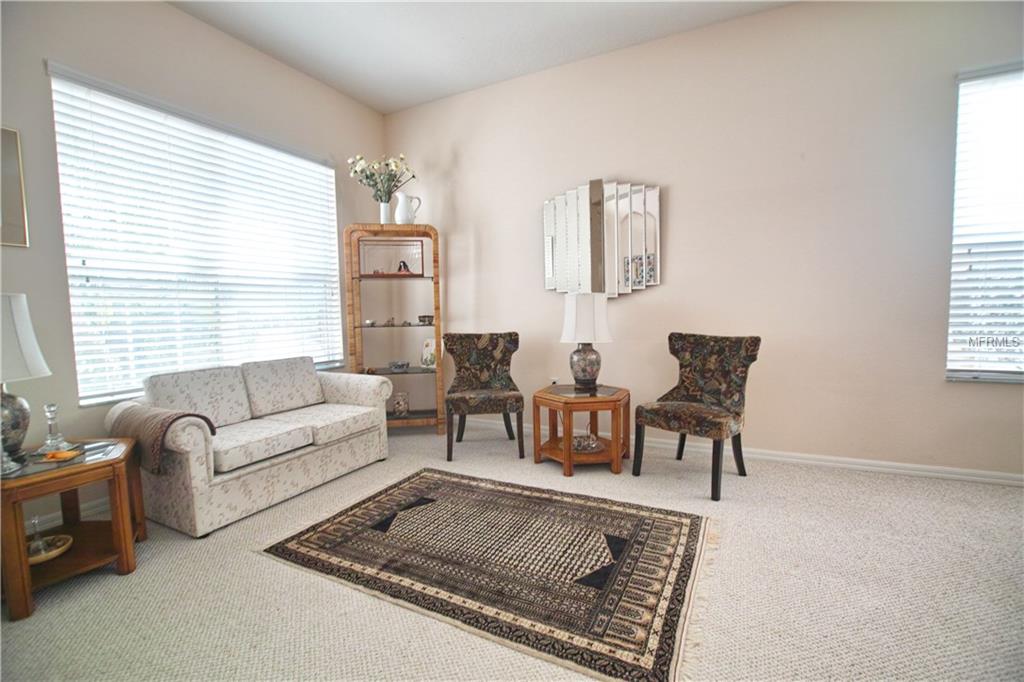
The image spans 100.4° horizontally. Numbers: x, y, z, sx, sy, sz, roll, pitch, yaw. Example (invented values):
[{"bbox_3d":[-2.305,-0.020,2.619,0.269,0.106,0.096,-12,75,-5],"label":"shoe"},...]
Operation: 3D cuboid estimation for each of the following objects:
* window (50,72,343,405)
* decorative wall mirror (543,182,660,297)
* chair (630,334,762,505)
[{"bbox_3d":[-2.015,-0.597,3.170,0.062,1.842,1.893,1,4,26],"label":"window"},{"bbox_3d":[0.723,-0.837,3.526,0.969,0.963,0.062,1,4,26],"label":"decorative wall mirror"},{"bbox_3d":[1.216,0.442,2.843,0.605,0.930,0.627,-5,5,-42],"label":"chair"}]

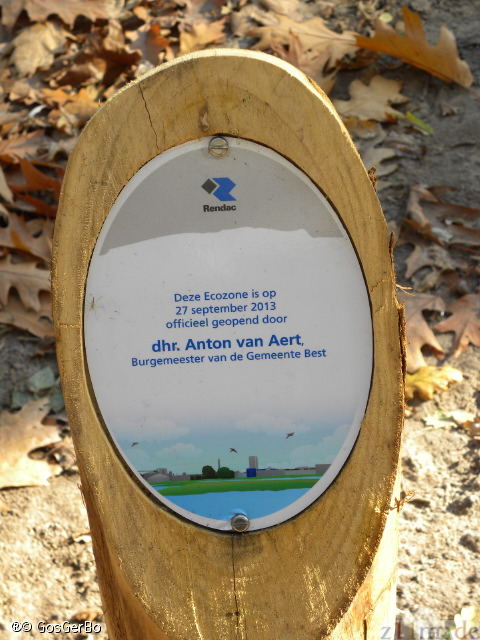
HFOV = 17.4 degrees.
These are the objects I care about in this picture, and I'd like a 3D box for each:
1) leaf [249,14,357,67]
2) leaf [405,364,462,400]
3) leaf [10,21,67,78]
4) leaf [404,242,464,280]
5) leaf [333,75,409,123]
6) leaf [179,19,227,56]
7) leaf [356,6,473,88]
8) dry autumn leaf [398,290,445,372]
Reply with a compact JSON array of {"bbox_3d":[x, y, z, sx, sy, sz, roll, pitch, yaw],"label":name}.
[{"bbox_3d":[0.075,-0.333,1.887,0.130,0.025,0.100,4,43,7],"label":"leaf"},{"bbox_3d":[0.177,0.058,1.466,0.066,0.022,0.046,-13,43,-11],"label":"leaf"},{"bbox_3d":[-0.240,-0.325,1.886,0.065,0.030,0.095,18,47,22],"label":"leaf"},{"bbox_3d":[0.195,-0.062,1.595,0.070,0.022,0.050,-17,44,-15],"label":"leaf"},{"bbox_3d":[0.150,-0.256,1.813,0.090,0.018,0.082,-3,42,0],"label":"leaf"},{"bbox_3d":[-0.045,-0.339,1.897,0.055,0.022,0.078,31,52,31],"label":"leaf"},{"bbox_3d":[0.205,-0.323,1.857,0.150,0.050,0.110,14,45,18],"label":"leaf"},{"bbox_3d":[0.165,0.012,1.520,0.085,0.020,0.115,31,52,31],"label":"dry autumn leaf"}]

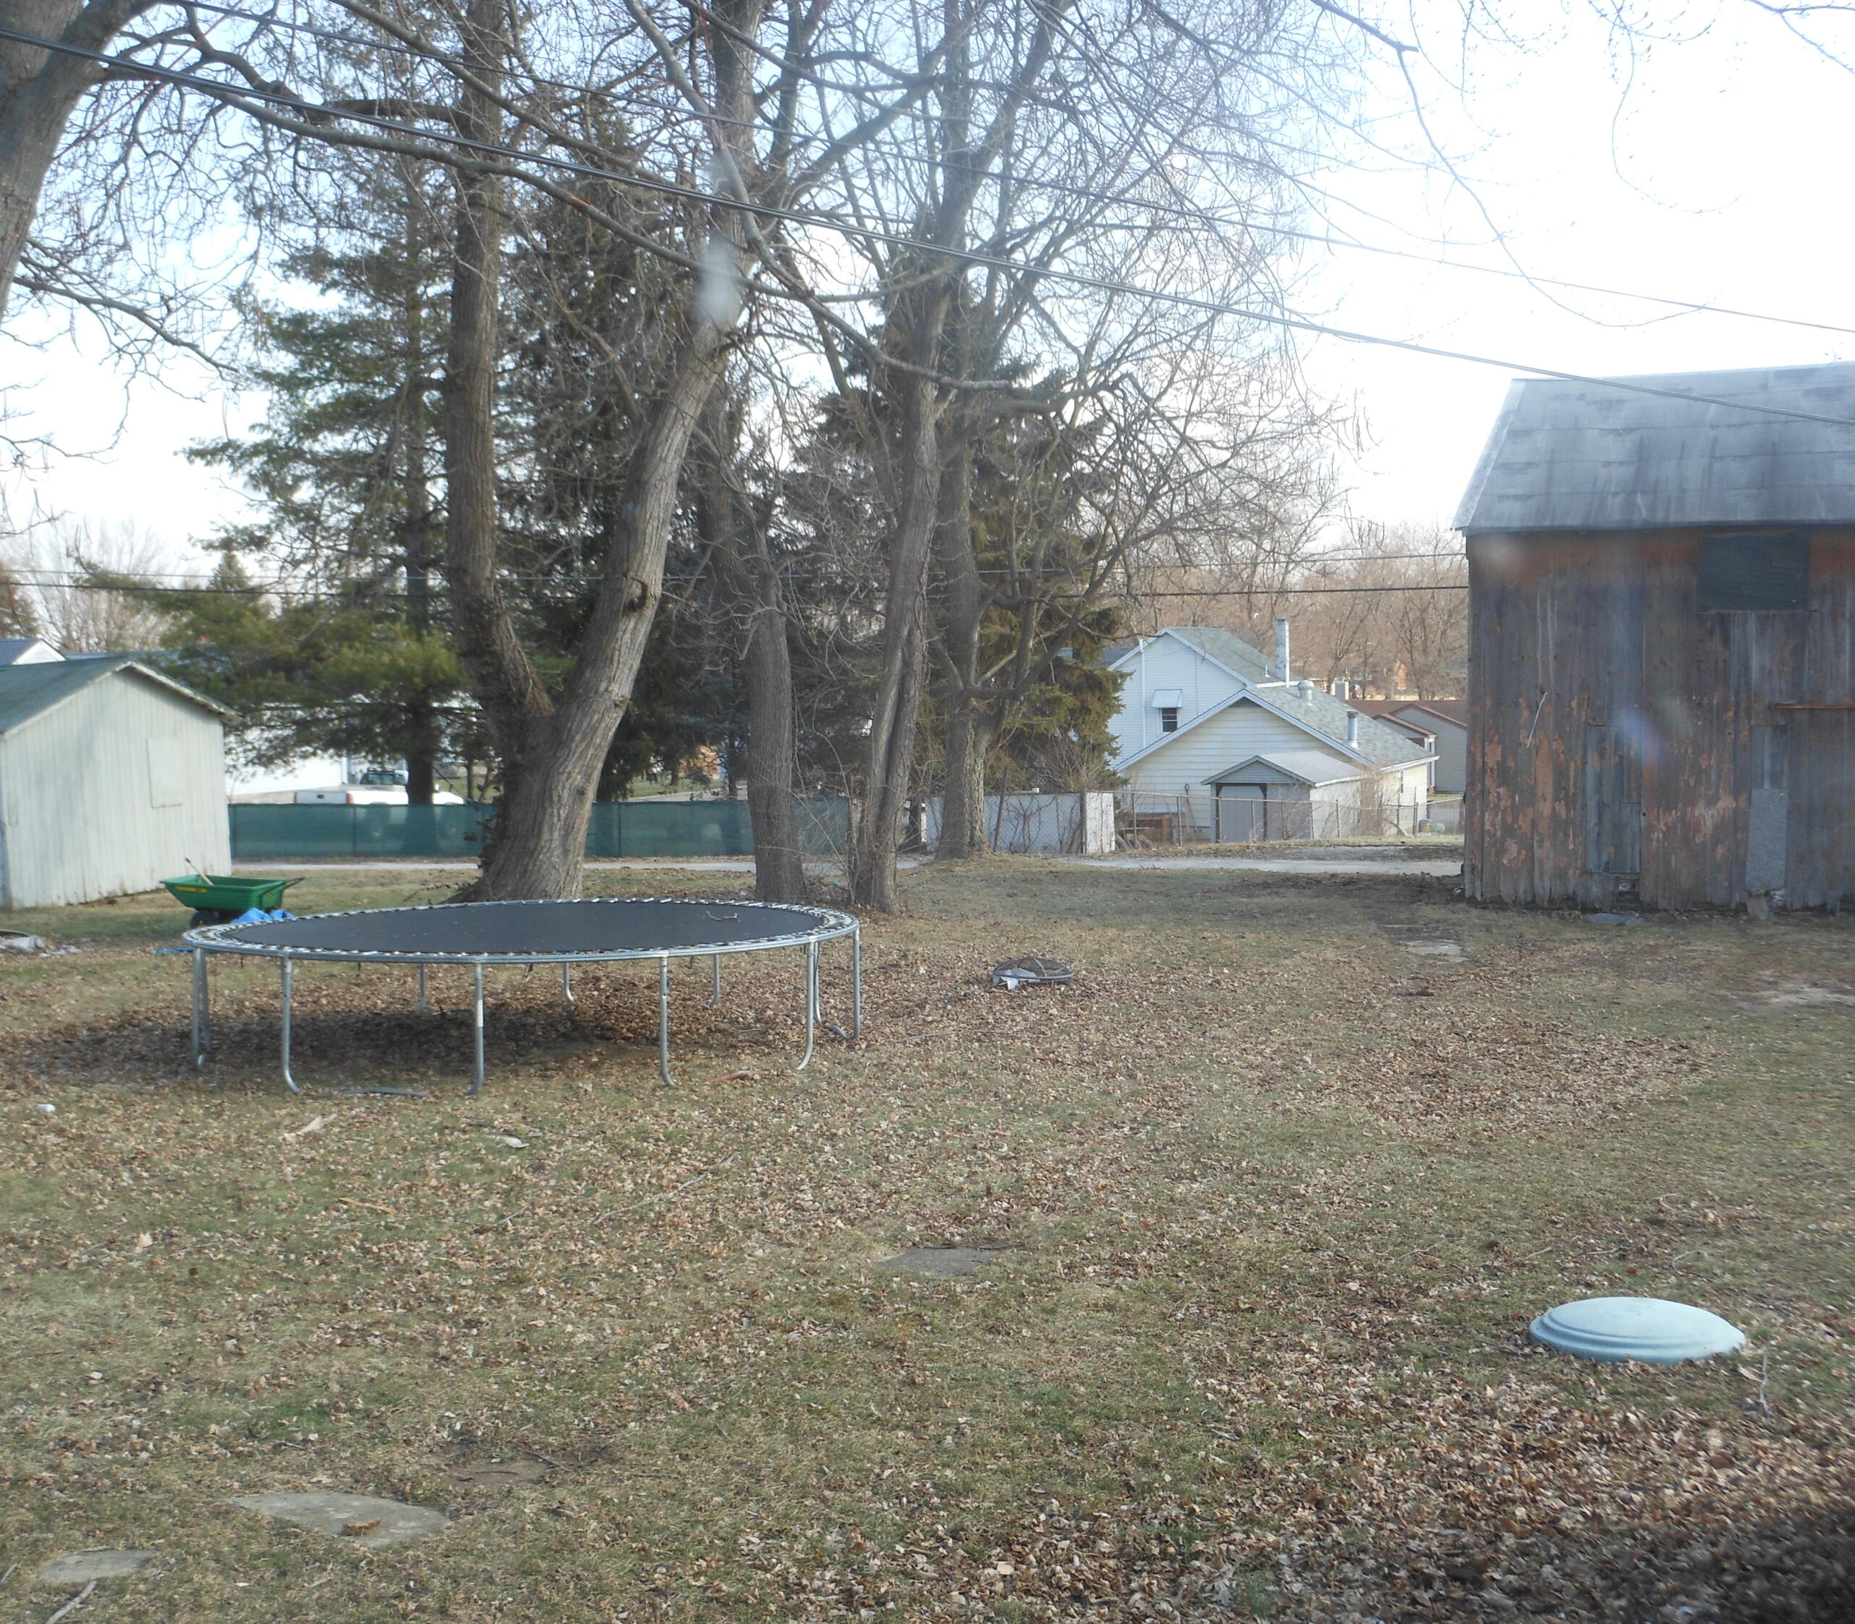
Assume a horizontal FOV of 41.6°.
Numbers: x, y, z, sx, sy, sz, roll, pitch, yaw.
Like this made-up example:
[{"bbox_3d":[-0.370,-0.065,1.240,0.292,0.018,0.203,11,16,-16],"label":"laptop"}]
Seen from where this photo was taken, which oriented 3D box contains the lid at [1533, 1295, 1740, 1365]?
[{"bbox_3d":[2.353,1.704,8.070,0.690,0.090,0.690,-1,2,0],"label":"lid"}]

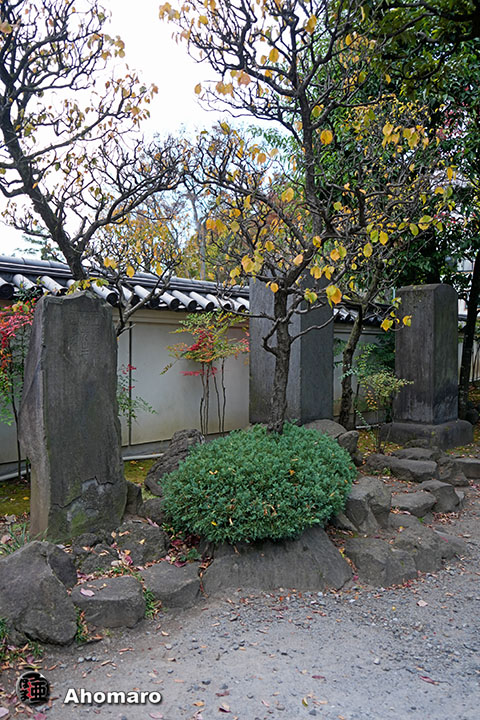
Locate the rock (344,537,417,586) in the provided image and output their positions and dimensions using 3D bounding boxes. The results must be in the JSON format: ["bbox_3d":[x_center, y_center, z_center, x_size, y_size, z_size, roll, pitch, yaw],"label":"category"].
[{"bbox_3d":[0.910,1.296,3.947,0.390,0.230,0.360,0,1,-31],"label":"rock"}]

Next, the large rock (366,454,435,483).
[{"bbox_3d":[1.768,1.183,6.567,0.740,0.270,0.420,0,1,0],"label":"large rock"}]

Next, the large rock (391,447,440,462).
[{"bbox_3d":[2.094,1.135,7.117,0.560,0.230,0.400,0,1,0],"label":"large rock"}]

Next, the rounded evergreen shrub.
[{"bbox_3d":[0.147,0.867,4.513,1.400,0.740,1.200,0,1,0],"label":"rounded evergreen shrub"}]

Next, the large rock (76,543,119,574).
[{"bbox_3d":[-0.921,1.276,3.878,0.270,0.160,0.270,0,1,-15],"label":"large rock"}]

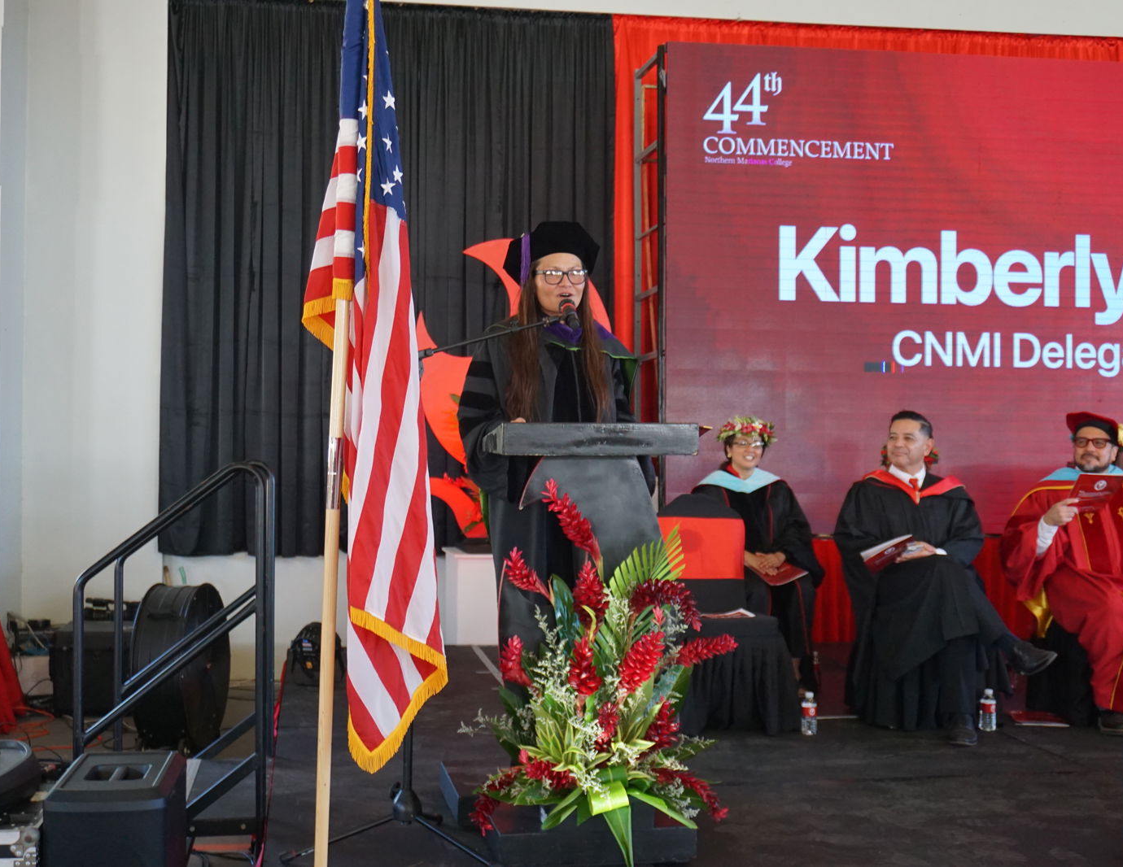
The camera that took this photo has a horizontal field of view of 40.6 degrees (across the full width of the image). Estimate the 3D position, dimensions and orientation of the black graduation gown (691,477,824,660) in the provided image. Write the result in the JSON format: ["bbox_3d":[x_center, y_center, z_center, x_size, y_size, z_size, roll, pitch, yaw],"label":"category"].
[{"bbox_3d":[0.875,0.615,7.020,0.640,0.830,0.580,0,-1,-3],"label":"black graduation gown"}]

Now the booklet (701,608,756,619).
[{"bbox_3d":[0.653,0.715,6.000,0.230,0.030,0.200,0,-1,0],"label":"booklet"}]

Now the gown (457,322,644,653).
[{"bbox_3d":[-0.012,0.265,4.610,0.600,1.210,0.460,1,-1,-11],"label":"gown"}]

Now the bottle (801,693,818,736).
[{"bbox_3d":[0.956,1.081,5.850,0.061,0.163,0.061,0,-1,0],"label":"bottle"}]

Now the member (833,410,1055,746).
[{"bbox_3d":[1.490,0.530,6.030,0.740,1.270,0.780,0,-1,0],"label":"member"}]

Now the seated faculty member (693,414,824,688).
[{"bbox_3d":[0.875,0.545,7.000,0.640,1.260,0.660,0,-1,-3],"label":"seated faculty member"}]

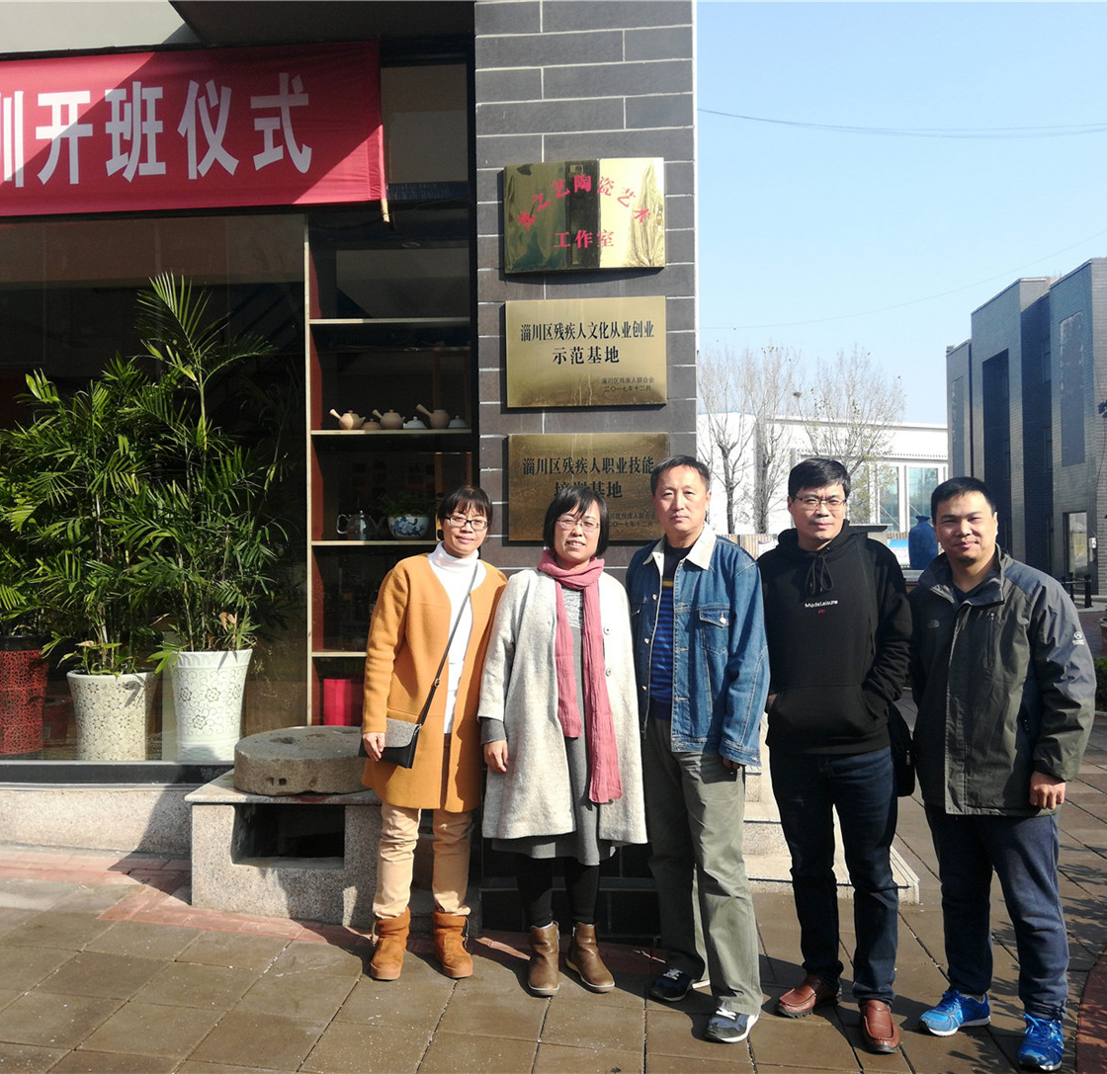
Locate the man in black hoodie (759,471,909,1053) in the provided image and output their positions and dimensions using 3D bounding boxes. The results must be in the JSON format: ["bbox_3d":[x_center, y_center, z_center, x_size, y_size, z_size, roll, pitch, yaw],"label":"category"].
[{"bbox_3d":[0.868,0.615,3.330,0.490,1.730,0.380,-1,-1,22],"label":"man in black hoodie"}]

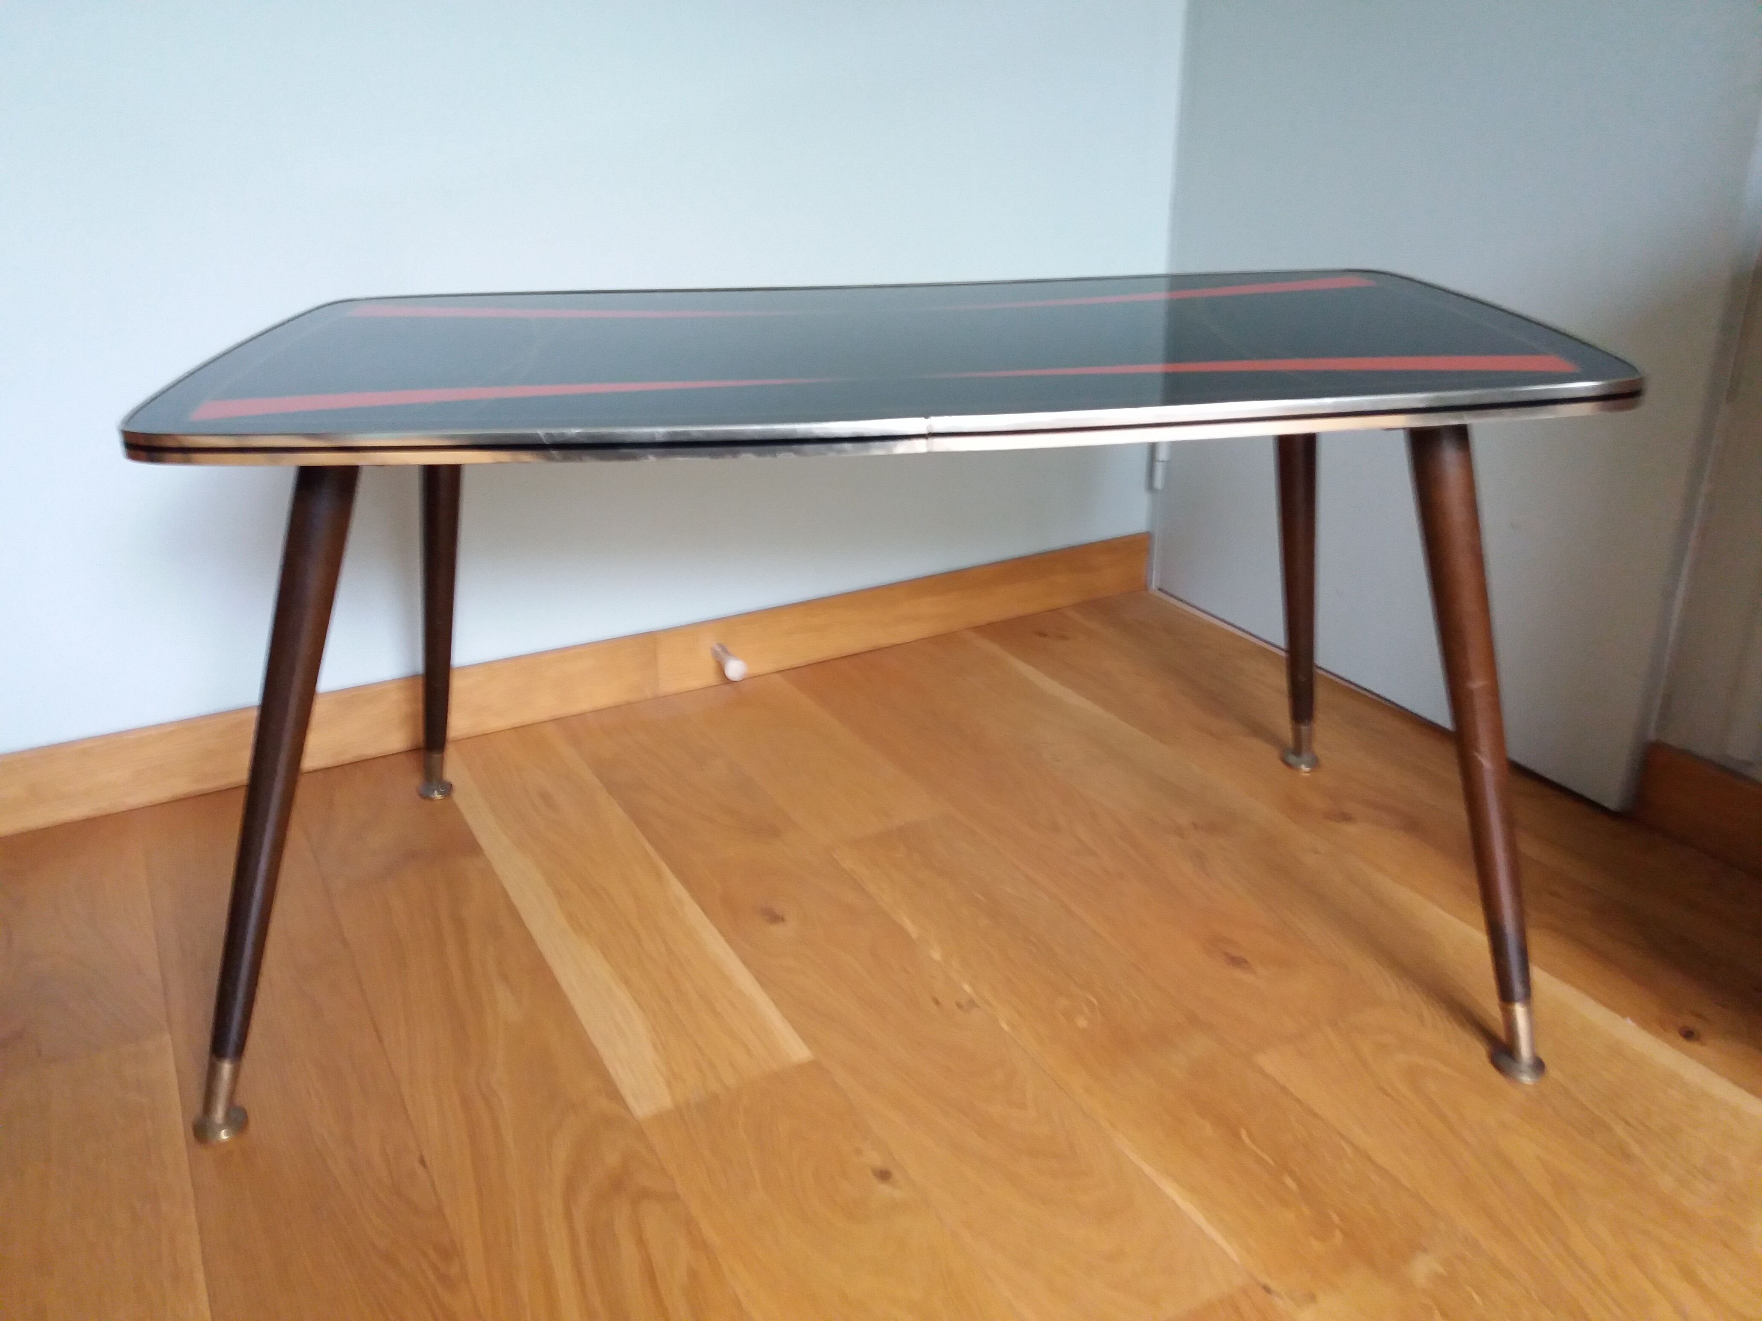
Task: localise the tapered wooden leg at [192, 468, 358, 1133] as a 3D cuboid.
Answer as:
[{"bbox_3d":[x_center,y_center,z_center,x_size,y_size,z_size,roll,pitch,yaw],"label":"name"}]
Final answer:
[{"bbox_3d":[-0.429,0.107,1.006,0.041,0.495,0.041,11,6,0],"label":"tapered wooden leg"}]

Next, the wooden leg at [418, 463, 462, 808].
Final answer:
[{"bbox_3d":[-0.441,-0.046,1.424,0.041,0.490,0.041,13,33,0],"label":"wooden leg"}]

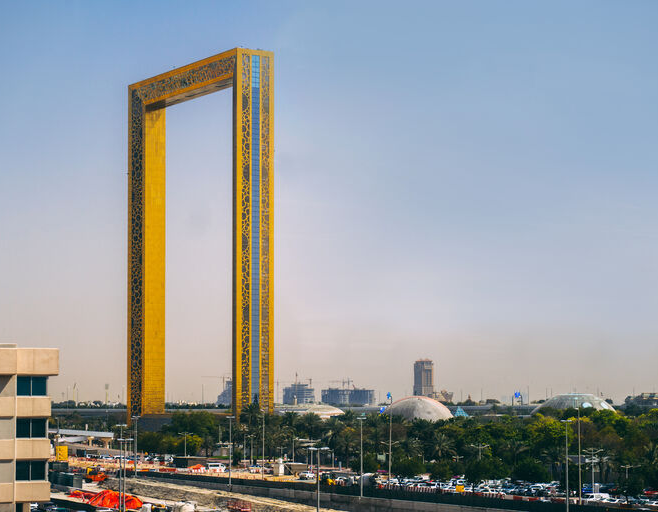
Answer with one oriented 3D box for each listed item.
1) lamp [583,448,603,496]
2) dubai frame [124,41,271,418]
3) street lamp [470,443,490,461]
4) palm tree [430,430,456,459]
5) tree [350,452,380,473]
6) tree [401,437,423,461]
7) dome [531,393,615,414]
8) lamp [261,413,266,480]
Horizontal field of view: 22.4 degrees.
[{"bbox_3d":[48.007,39.386,302.000,3.700,9.000,0.500,0,-5,0],"label":"lamp"},{"bbox_3d":[-53.231,-1.906,670.780,16.433,148.000,92.500,3,-6,-33],"label":"dubai frame"},{"bbox_3d":[30.934,42.855,342.000,3.700,9.000,0.500,0,-5,0],"label":"street lamp"},{"bbox_3d":[26.944,46.411,395.000,6.200,10.000,6.200,0,-5,0],"label":"palm tree"},{"bbox_3d":[8.065,47.366,378.000,6.800,5.400,6.500,0,-5,0],"label":"tree"},{"bbox_3d":[20.073,47.599,400.000,5.400,8.600,5.400,0,-5,0],"label":"tree"},{"bbox_3d":[132.250,80.594,900.000,46.000,13.000,46.000,0,-5,0],"label":"dome"},{"bbox_3d":[-13.778,40.029,350.000,0.850,14.700,0.800,0,-5,0],"label":"lamp"}]

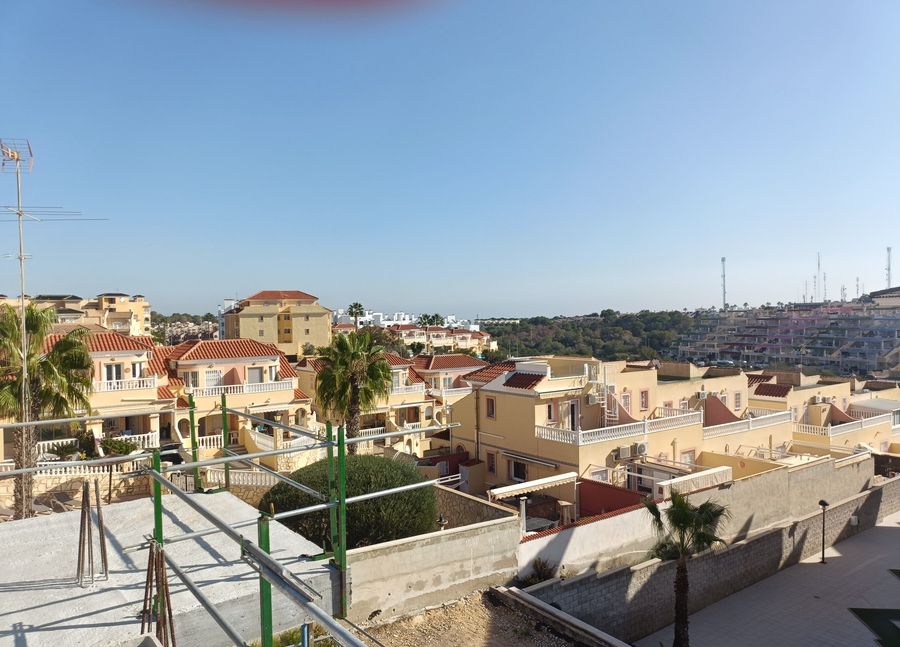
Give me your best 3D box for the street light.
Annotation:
[{"bbox_3d":[17.578,9.763,30.550,0.450,3.000,0.450,0,0,33],"label":"street light"}]

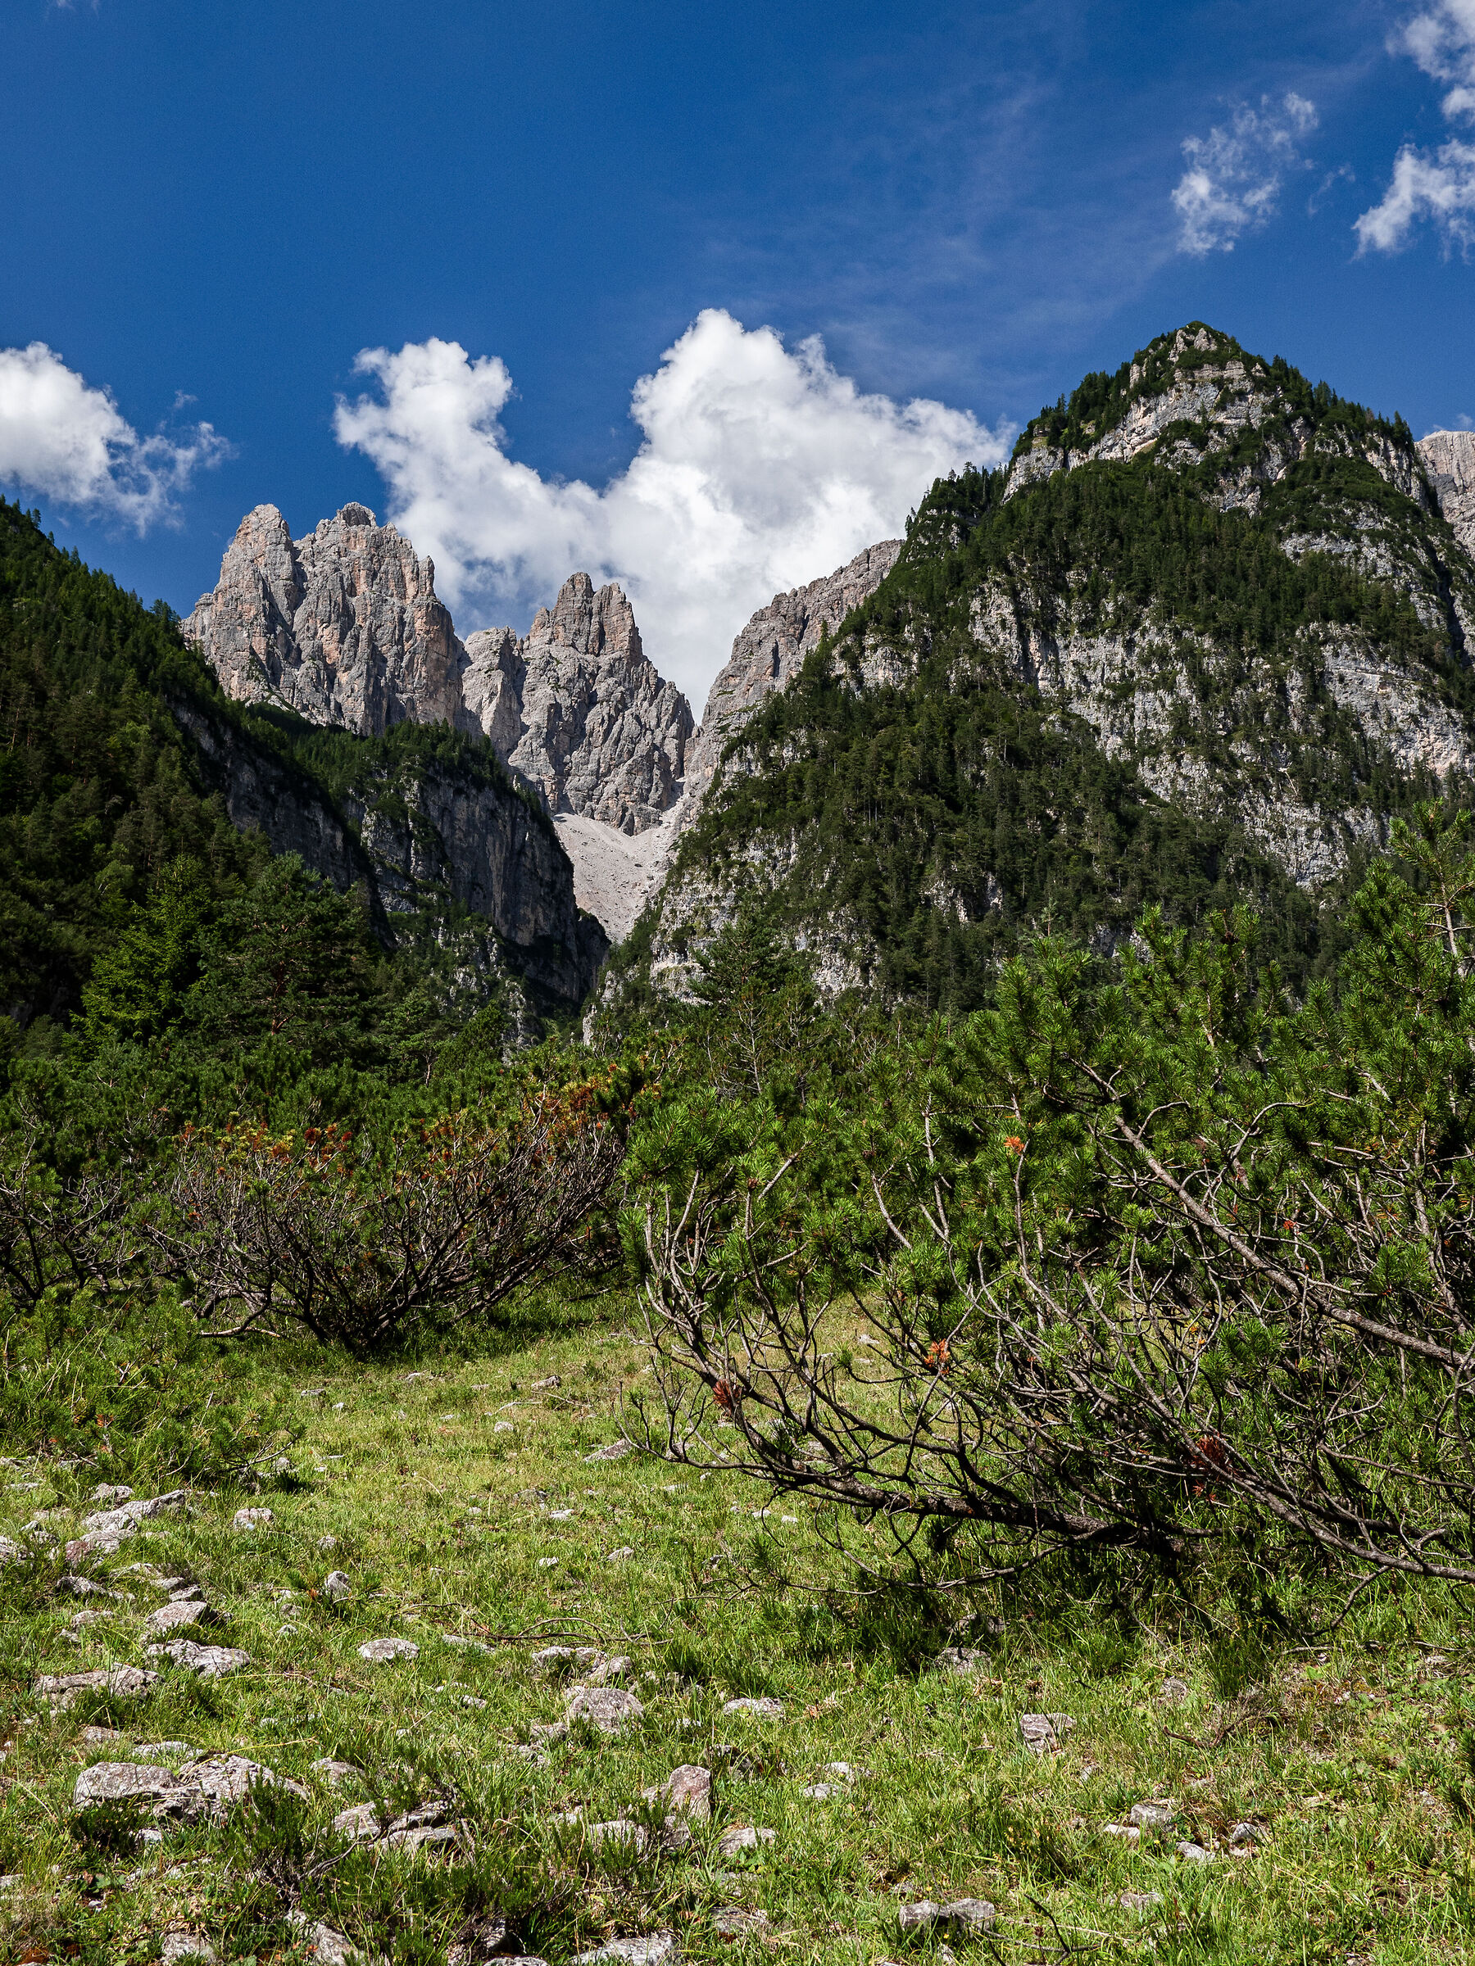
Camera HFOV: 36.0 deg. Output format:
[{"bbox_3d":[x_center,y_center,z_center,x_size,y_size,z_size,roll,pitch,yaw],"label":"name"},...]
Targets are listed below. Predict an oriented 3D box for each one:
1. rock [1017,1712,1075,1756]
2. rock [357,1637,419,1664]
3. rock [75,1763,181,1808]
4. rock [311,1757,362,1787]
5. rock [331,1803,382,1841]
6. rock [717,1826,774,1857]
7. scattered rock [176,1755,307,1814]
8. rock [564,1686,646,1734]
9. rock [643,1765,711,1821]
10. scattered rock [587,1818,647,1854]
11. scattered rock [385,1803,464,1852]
[{"bbox_3d":[0.717,1.744,5.279,0.129,0.081,0.099,0,-3,8],"label":"rock"},{"bbox_3d":[-0.958,1.830,6.231,0.168,0.058,0.135,0,-3,0],"label":"rock"},{"bbox_3d":[-1.321,1.740,4.926,0.229,0.070,0.151,1,-3,-15],"label":"rock"},{"bbox_3d":[-0.891,1.751,5.039,0.107,0.048,0.082,1,-3,-10],"label":"rock"},{"bbox_3d":[-0.794,1.758,4.758,0.106,0.071,0.090,0,-3,0],"label":"rock"},{"bbox_3d":[0.017,1.738,4.599,0.116,0.044,0.089,0,-3,0],"label":"rock"},{"bbox_3d":[-1.070,1.731,4.906,0.280,0.087,0.194,1,-3,-12],"label":"scattered rock"},{"bbox_3d":[-0.326,1.782,5.567,0.195,0.100,0.156,0,-3,0],"label":"rock"},{"bbox_3d":[-0.131,1.749,4.904,0.146,0.106,0.110,0,-3,0],"label":"rock"},{"bbox_3d":[-0.249,1.761,4.694,0.127,0.058,0.095,0,-3,0],"label":"scattered rock"},{"bbox_3d":[-0.650,1.748,4.705,0.165,0.090,0.124,0,-3,0],"label":"scattered rock"}]

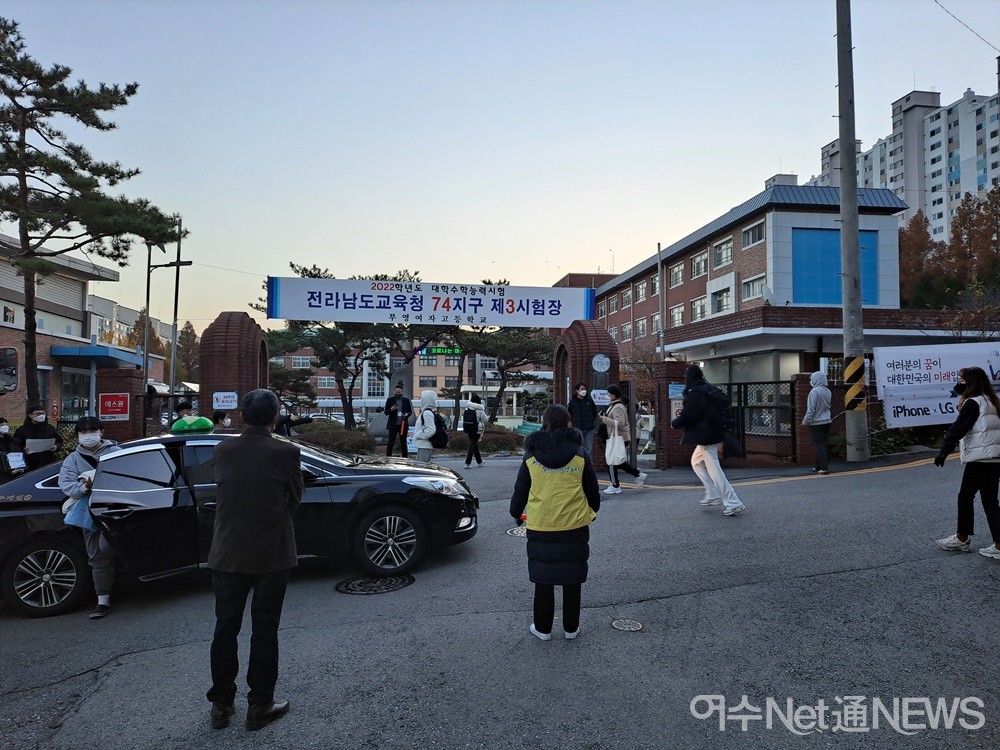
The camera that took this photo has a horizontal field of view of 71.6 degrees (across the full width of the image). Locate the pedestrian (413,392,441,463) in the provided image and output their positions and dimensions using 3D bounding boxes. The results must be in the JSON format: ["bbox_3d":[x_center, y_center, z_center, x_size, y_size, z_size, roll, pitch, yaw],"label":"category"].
[{"bbox_3d":[-1.145,1.066,11.020,0.480,1.640,0.480,-1,-3,22],"label":"pedestrian"}]

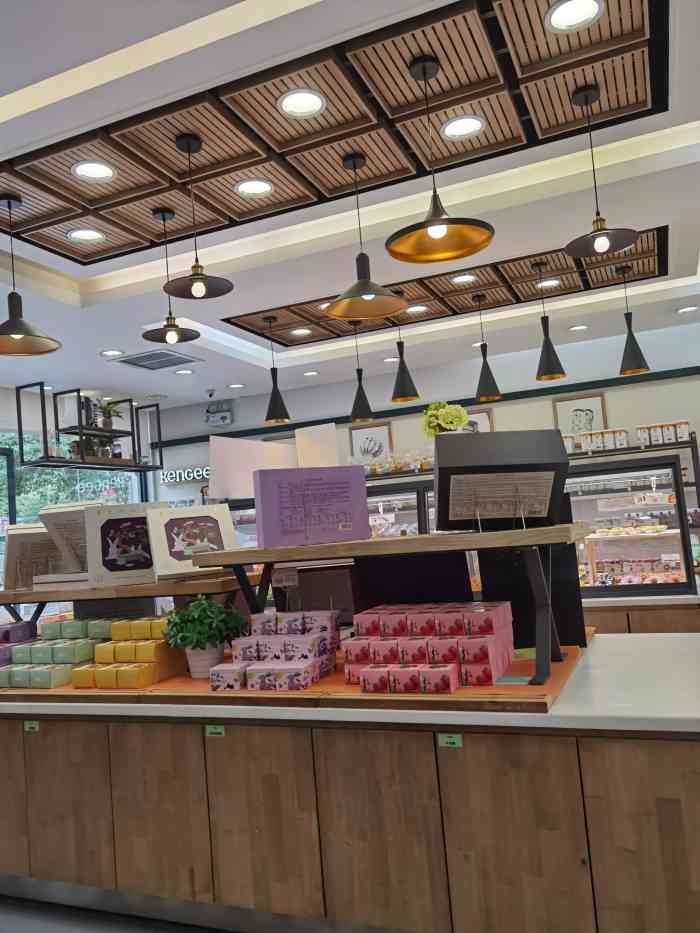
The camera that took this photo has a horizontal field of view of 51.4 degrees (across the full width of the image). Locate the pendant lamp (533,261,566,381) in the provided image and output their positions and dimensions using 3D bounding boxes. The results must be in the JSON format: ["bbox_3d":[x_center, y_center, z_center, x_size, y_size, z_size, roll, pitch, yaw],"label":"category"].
[{"bbox_3d":[1.169,-0.875,4.341,0.182,0.707,0.182,-7,-6,22],"label":"pendant lamp"}]

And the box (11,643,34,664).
[{"bbox_3d":[-1.522,0.895,3.494,0.120,0.081,0.129,-7,-6,22],"label":"box"}]

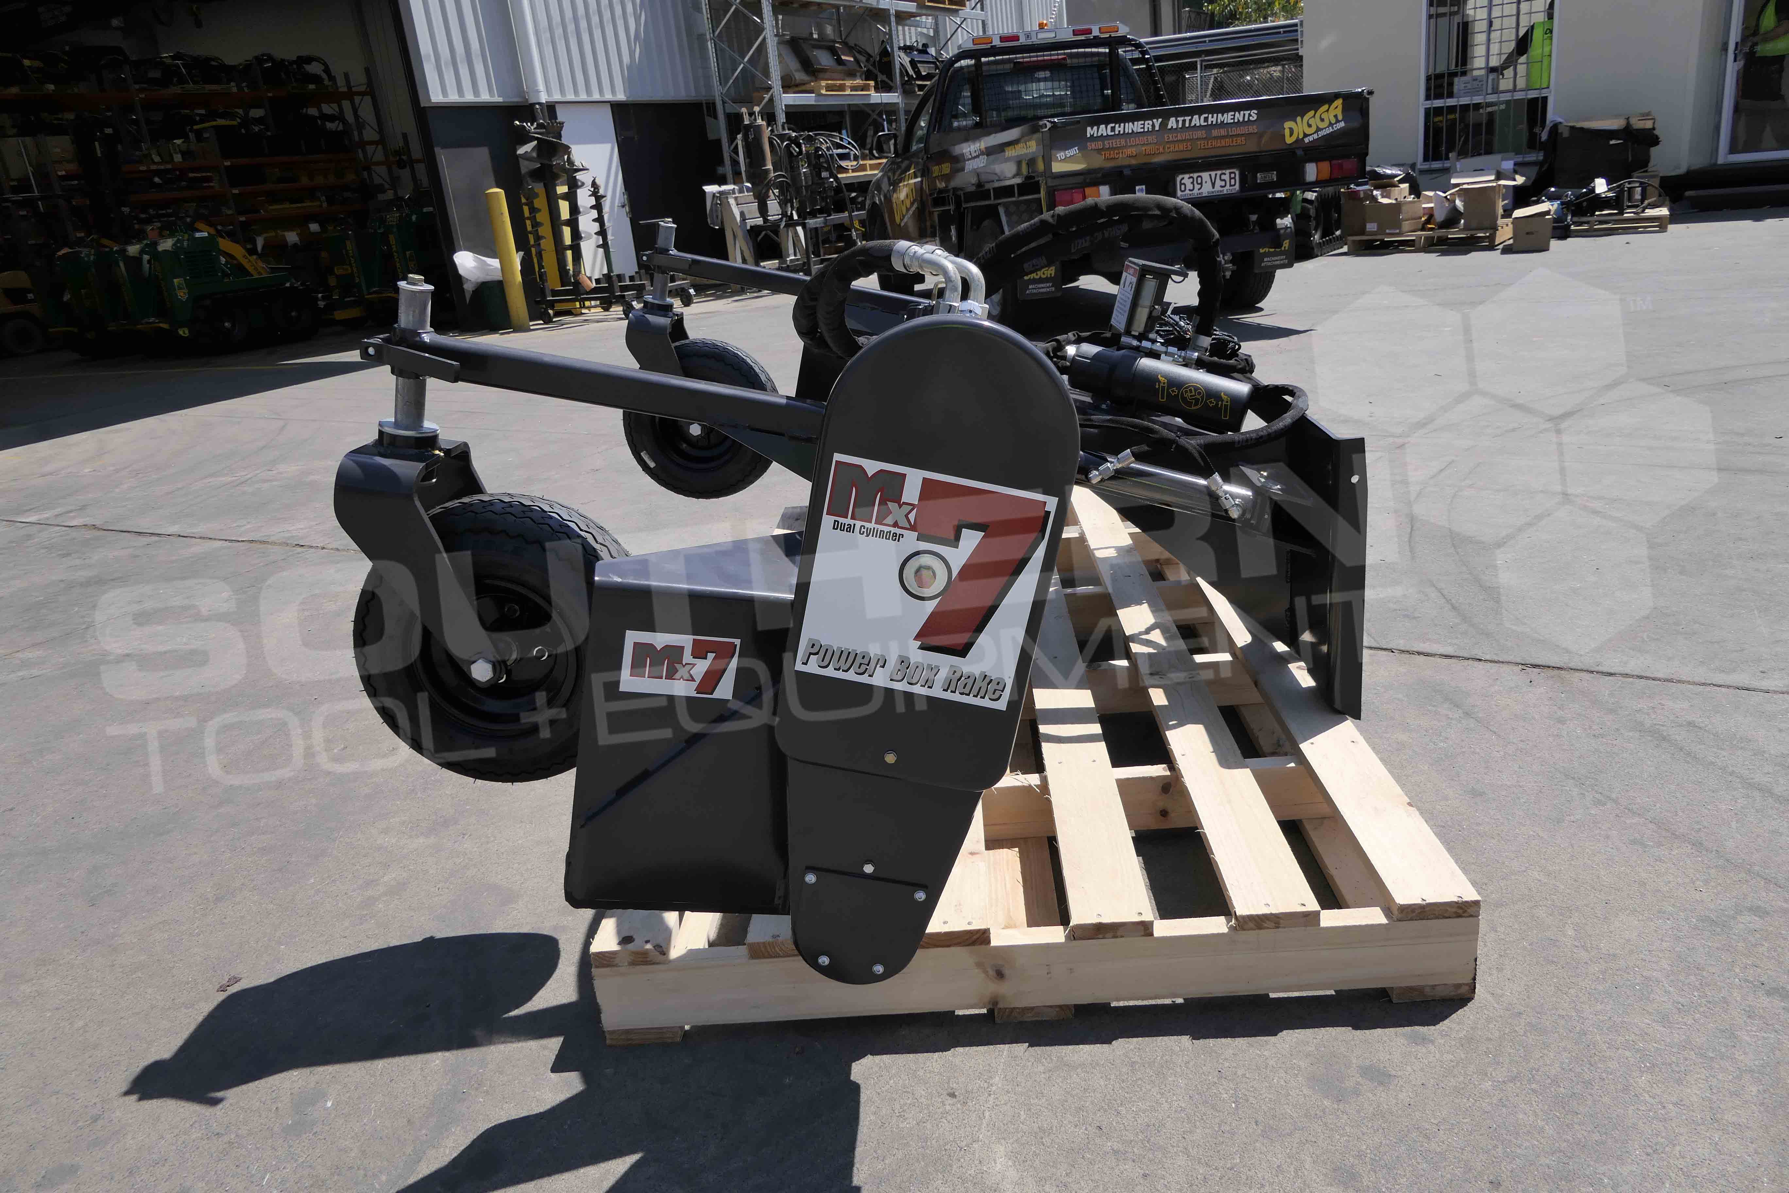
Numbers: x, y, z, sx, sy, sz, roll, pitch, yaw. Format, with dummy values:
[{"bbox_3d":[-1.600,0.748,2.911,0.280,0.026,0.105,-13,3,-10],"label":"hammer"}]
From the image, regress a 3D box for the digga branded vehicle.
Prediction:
[{"bbox_3d":[1.099,-3.079,8.731,1.900,1.920,5.250,-10,19,-10],"label":"digga branded vehicle"}]

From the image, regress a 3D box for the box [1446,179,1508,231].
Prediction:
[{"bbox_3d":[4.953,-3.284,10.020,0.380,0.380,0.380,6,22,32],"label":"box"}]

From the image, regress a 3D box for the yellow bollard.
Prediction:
[{"bbox_3d":[-3.626,-3.142,11.171,0.165,1.293,0.165,-12,20,-17],"label":"yellow bollard"}]

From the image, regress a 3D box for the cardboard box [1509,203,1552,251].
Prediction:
[{"bbox_3d":[5.121,-2.928,9.524,0.270,0.310,0.300,6,22,32],"label":"cardboard box"}]

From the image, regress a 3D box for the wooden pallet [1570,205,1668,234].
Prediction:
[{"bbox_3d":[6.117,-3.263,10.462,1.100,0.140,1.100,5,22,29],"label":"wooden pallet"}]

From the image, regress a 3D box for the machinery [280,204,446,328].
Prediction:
[{"bbox_3d":[-5.897,-3.781,13.700,1.350,1.250,1.400,6,22,31],"label":"machinery"}]

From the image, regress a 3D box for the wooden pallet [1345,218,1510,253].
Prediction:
[{"bbox_3d":[4.809,-3.213,10.662,1.170,0.150,1.170,6,22,32],"label":"wooden pallet"}]

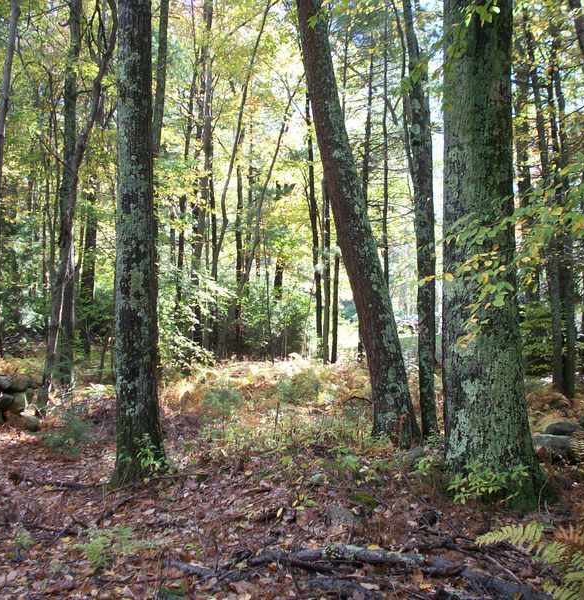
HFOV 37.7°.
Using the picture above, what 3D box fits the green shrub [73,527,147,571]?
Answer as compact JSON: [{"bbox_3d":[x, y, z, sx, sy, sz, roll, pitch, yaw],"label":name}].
[{"bbox_3d":[-1.125,1.540,5.300,0.430,0.210,0.360,0,-1,0],"label":"green shrub"}]

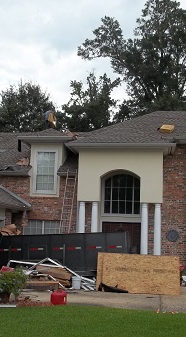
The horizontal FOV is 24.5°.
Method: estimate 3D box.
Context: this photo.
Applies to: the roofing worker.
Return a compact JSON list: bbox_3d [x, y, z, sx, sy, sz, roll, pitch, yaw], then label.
[{"bbox_3d":[-2.180,-2.386,22.000,0.700,1.450,0.600,2,-8,0],"label":"roofing worker"}]

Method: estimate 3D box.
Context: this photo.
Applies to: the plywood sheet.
[{"bbox_3d":[1.395,3.230,13.100,2.460,1.220,0.060,1,-20,4],"label":"plywood sheet"}]

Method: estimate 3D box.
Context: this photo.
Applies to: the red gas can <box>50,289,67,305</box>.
[{"bbox_3d":[-0.789,3.012,10.100,0.370,0.360,0.260,2,-8,0],"label":"red gas can"}]

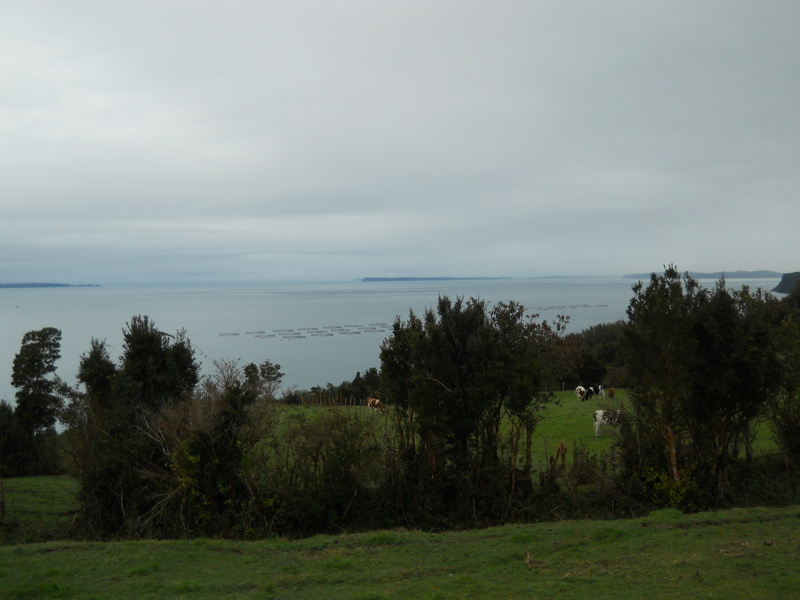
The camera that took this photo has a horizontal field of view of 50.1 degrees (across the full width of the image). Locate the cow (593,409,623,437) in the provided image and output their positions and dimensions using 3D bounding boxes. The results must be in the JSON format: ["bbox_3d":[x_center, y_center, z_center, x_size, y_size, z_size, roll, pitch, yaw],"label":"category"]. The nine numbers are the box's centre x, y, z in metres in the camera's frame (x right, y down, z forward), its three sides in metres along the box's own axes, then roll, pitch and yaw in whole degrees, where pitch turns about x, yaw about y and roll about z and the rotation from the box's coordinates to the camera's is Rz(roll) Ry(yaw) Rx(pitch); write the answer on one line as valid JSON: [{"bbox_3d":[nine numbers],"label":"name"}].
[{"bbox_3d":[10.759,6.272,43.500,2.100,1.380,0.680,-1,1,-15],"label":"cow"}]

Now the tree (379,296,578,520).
[{"bbox_3d":[2.249,3.023,24.500,5.300,6.100,4.500,-1,1,0],"label":"tree"}]

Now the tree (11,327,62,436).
[{"bbox_3d":[-19.952,4.754,47.000,2.800,6.500,2.700,-1,1,-23],"label":"tree"}]

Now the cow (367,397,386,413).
[{"bbox_3d":[-1.947,9.173,74.000,1.950,1.360,0.660,0,2,34],"label":"cow"}]

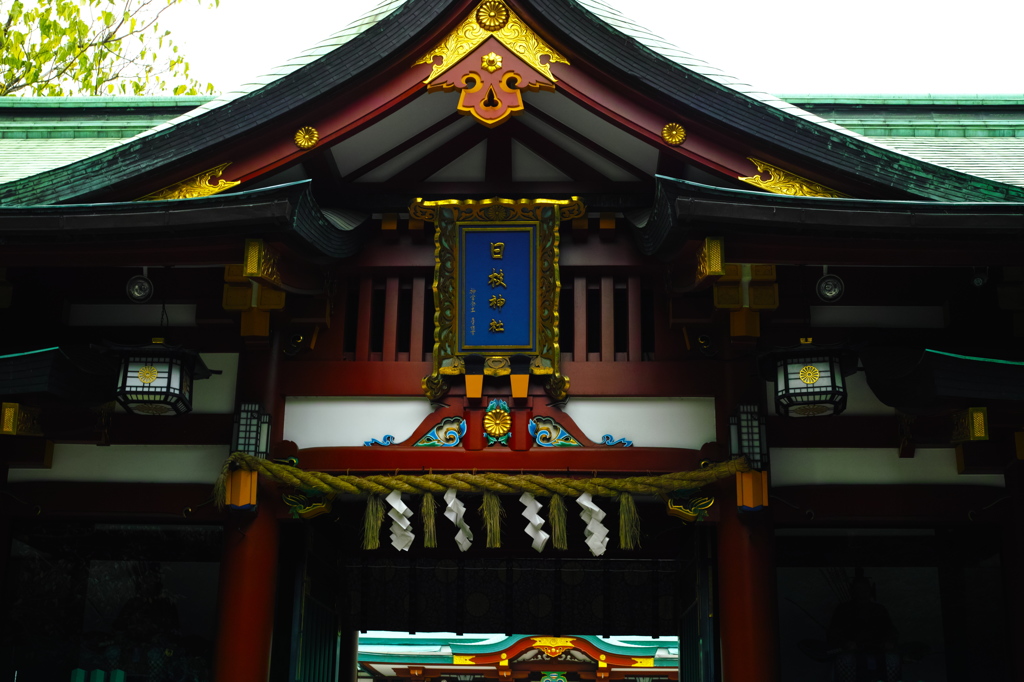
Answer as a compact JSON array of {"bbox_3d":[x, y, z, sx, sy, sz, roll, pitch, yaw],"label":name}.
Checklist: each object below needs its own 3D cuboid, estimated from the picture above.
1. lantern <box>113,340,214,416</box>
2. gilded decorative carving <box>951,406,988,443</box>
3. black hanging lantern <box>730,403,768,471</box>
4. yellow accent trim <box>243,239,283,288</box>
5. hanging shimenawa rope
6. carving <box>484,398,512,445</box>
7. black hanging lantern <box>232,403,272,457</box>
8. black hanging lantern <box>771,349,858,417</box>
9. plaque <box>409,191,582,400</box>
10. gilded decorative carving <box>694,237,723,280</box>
[{"bbox_3d":[-2.377,0.236,8.575,0.650,0.470,0.650,2,-18,-4],"label":"lantern"},{"bbox_3d":[3.276,0.608,9.131,0.130,0.270,0.350,0,-18,3],"label":"gilded decorative carving"},{"bbox_3d":[1.912,0.791,10.335,0.310,0.550,0.260,0,-18,3],"label":"black hanging lantern"},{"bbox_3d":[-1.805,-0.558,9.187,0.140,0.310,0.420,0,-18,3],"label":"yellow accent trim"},{"bbox_3d":[-0.250,1.278,10.285,4.260,0.750,0.270,0,-18,3],"label":"hanging shimenawa rope"},{"bbox_3d":[-0.113,0.675,10.721,0.235,0.400,0.120,0,-18,3],"label":"carving"},{"bbox_3d":[-2.148,0.798,10.528,0.310,0.550,0.260,0,-18,3],"label":"black hanging lantern"},{"bbox_3d":[1.953,0.234,8.368,0.650,0.470,0.650,-5,-18,17],"label":"black hanging lantern"},{"bbox_3d":[-0.116,-0.333,10.589,1.430,1.700,0.250,0,1,3],"label":"plaque"},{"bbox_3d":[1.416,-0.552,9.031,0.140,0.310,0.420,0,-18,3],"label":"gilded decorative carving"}]

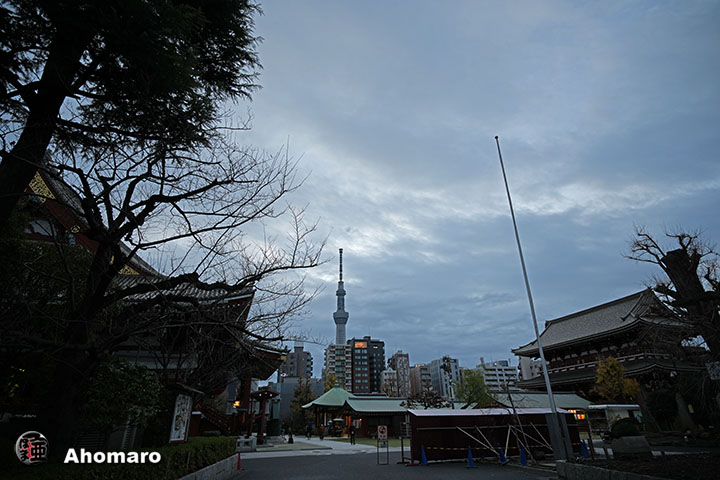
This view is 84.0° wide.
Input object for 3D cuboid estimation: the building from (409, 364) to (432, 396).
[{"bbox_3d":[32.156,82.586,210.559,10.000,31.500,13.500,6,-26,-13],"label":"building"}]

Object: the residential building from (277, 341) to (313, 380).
[{"bbox_3d":[-31.093,70.625,188.509,14.000,36.500,14.000,2,-25,-6],"label":"residential building"}]

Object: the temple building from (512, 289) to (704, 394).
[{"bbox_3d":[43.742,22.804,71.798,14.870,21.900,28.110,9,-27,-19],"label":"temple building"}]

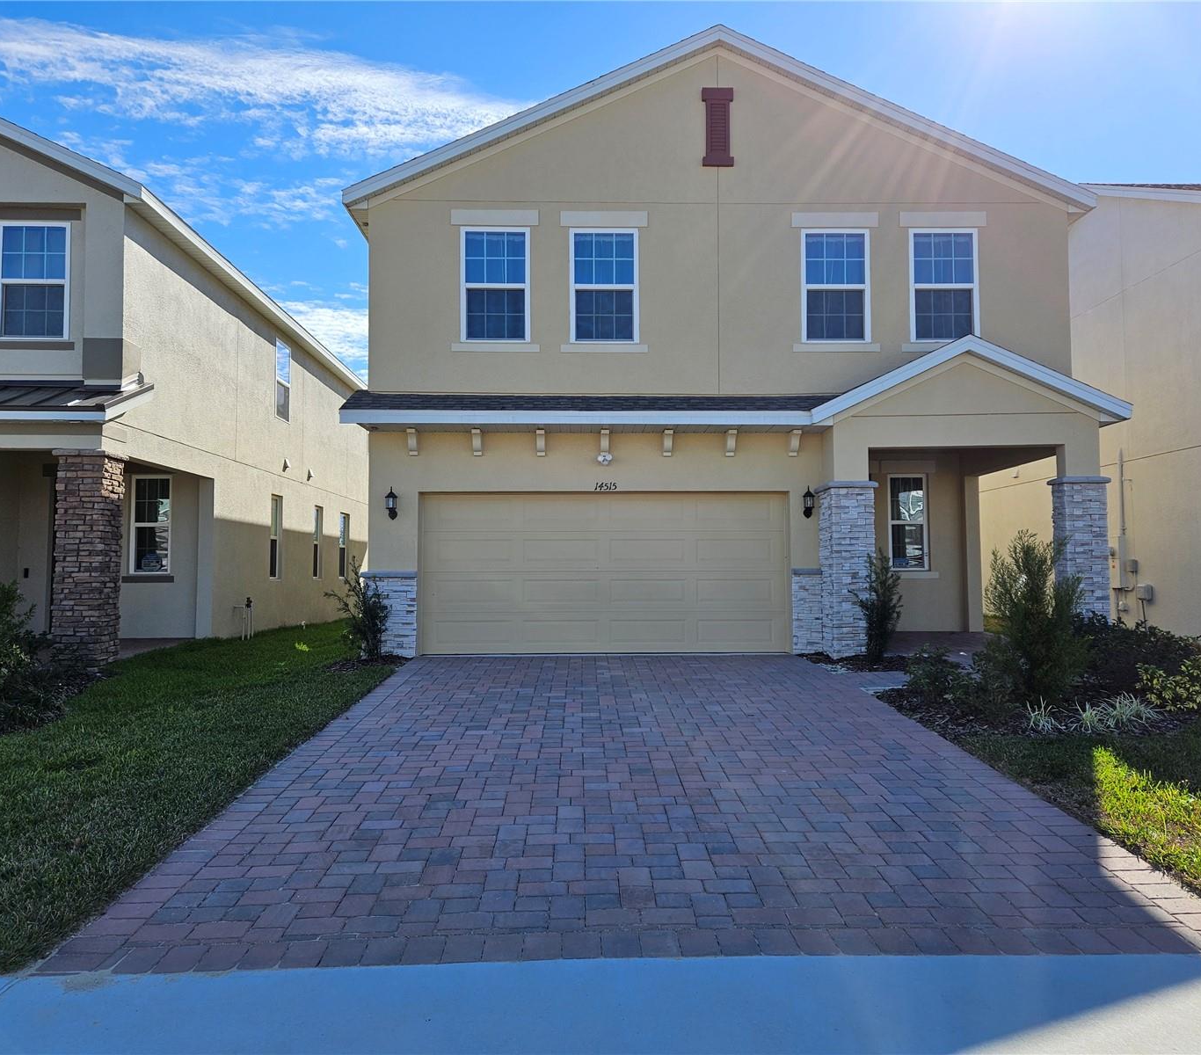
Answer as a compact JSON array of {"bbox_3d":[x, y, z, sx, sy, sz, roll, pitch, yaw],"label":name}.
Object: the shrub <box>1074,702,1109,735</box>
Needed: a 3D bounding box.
[{"bbox_3d":[4.272,1.658,8.128,0.330,0.270,0.310,0,-3,-1],"label":"shrub"}]

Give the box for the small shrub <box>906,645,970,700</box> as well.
[{"bbox_3d":[3.449,1.502,9.569,0.620,0.540,0.580,0,-3,-1],"label":"small shrub"}]

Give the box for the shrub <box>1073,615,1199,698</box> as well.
[{"bbox_3d":[5.721,1.361,9.980,1.250,0.860,1.000,0,-3,-1],"label":"shrub"}]

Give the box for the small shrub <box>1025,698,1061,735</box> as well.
[{"bbox_3d":[3.847,1.647,8.119,0.310,0.280,0.300,0,-3,-1],"label":"small shrub"}]

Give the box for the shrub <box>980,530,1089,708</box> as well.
[{"bbox_3d":[4.328,0.915,9.320,1.020,1.720,0.950,0,-3,-1],"label":"shrub"}]

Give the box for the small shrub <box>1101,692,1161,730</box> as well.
[{"bbox_3d":[4.703,1.628,8.290,0.500,0.300,0.480,0,-3,-1],"label":"small shrub"}]

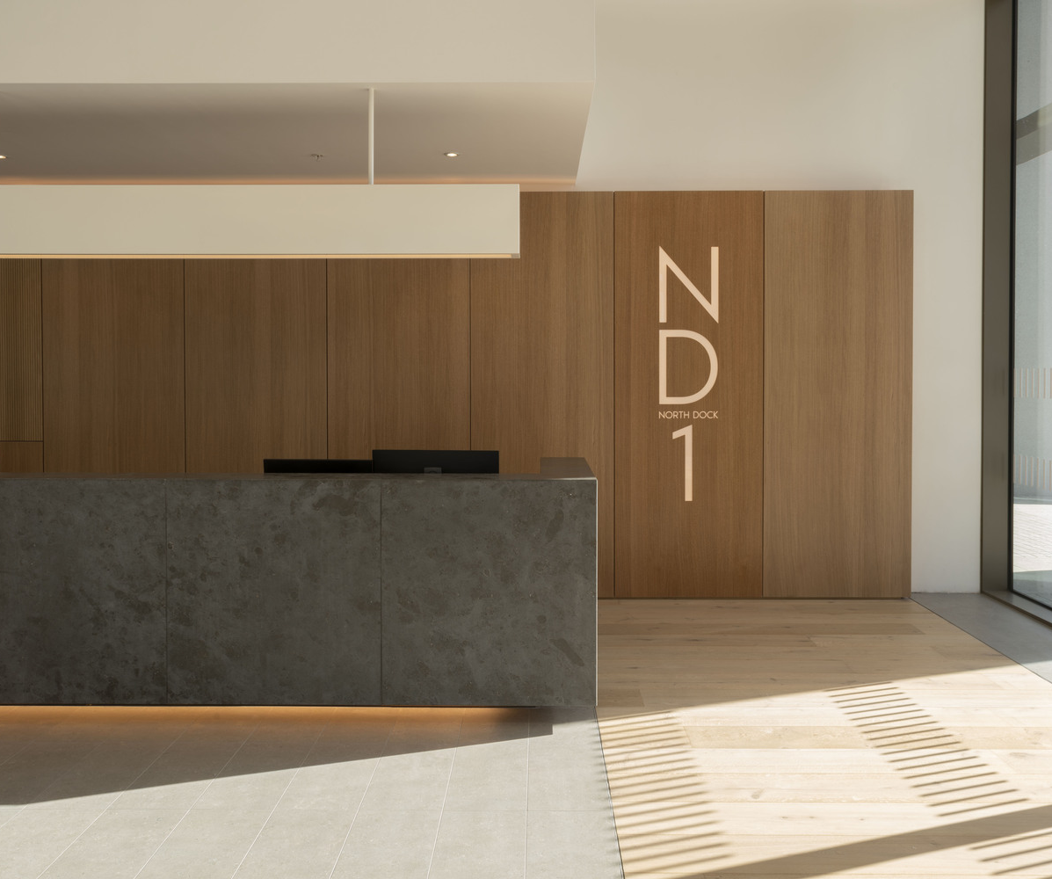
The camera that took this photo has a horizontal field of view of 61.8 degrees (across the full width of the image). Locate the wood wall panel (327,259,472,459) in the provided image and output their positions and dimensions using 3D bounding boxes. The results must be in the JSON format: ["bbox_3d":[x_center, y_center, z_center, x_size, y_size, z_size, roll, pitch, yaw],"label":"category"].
[{"bbox_3d":[-0.883,-0.309,6.130,1.000,2.830,0.040,0,2,1],"label":"wood wall panel"}]

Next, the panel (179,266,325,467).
[{"bbox_3d":[-1.885,-0.309,6.140,1.000,2.830,0.040,0,2,1],"label":"panel"}]

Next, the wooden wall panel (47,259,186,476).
[{"bbox_3d":[-2.886,-0.309,6.150,1.000,2.830,0.040,0,2,1],"label":"wooden wall panel"}]

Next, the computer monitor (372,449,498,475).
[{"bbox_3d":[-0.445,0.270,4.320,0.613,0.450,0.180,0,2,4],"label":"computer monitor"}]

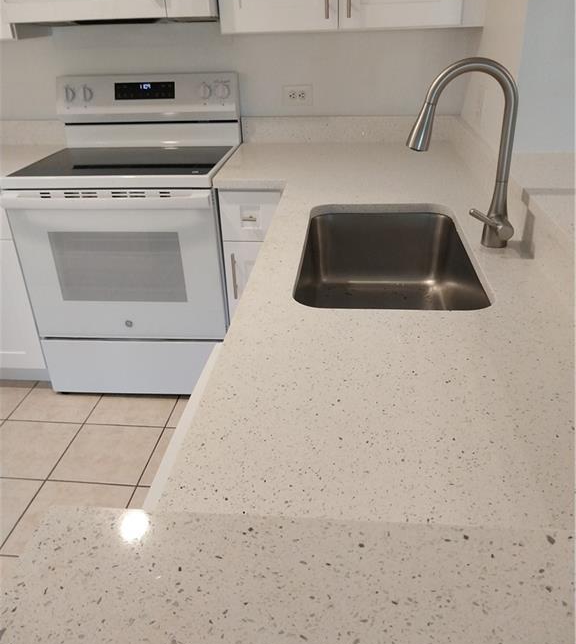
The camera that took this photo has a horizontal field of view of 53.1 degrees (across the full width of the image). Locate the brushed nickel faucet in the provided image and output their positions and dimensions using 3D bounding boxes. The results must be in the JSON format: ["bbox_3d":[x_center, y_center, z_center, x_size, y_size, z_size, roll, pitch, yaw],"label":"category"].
[{"bbox_3d":[0.377,-0.342,1.222,0.247,0.395,0.097,-2,28,0],"label":"brushed nickel faucet"}]

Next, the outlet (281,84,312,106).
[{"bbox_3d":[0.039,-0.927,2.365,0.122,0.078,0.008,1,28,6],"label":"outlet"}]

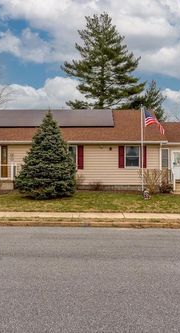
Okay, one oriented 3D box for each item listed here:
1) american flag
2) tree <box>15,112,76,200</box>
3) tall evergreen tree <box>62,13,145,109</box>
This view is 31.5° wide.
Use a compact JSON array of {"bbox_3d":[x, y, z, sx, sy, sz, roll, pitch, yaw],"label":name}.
[{"bbox_3d":[4.080,-2.790,20.200,1.270,1.520,0.400,0,0,0],"label":"american flag"},{"bbox_3d":[-2.480,-0.670,18.000,3.450,4.750,3.450,0,0,0],"label":"tree"},{"bbox_3d":[1.650,-8.600,39.000,10.000,20.400,10.000,0,0,0],"label":"tall evergreen tree"}]

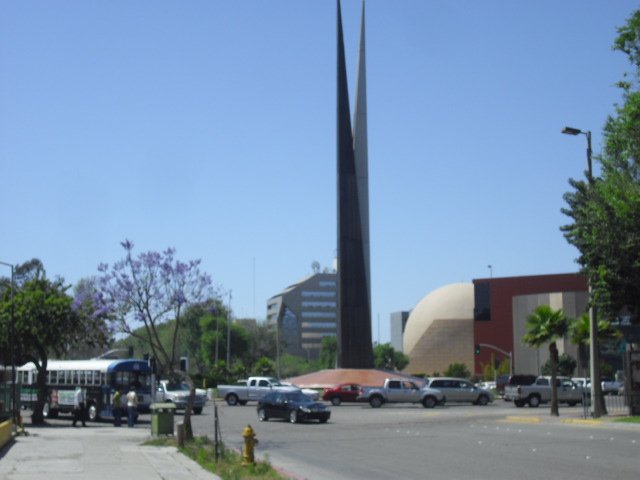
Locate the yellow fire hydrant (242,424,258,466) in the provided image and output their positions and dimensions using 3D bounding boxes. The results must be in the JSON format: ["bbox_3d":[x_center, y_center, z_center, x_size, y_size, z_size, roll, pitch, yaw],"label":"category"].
[{"bbox_3d":[-1.514,4.460,22.058,0.380,0.910,0.320,0,-7,0],"label":"yellow fire hydrant"}]

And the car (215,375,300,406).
[{"bbox_3d":[-3.971,10.039,67.419,5.600,1.870,1.970,-2,-8,18],"label":"car"}]

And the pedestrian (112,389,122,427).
[{"bbox_3d":[-8.343,6.886,42.104,0.460,1.640,0.330,-3,-8,23],"label":"pedestrian"}]

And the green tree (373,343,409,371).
[{"bbox_3d":[9.013,16.062,130.379,4.400,5.950,4.400,0,-7,0],"label":"green tree"}]

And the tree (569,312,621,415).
[{"bbox_3d":[13.438,6.096,49.927,2.400,5.068,2.400,0,-7,0],"label":"tree"}]

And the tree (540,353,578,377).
[{"bbox_3d":[22.281,12.594,95.263,3.400,4.086,3.400,0,-7,0],"label":"tree"}]

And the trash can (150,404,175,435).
[{"bbox_3d":[-5.617,6.429,36.573,0.720,1.135,0.700,5,-9,-32],"label":"trash can"}]

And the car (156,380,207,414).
[{"bbox_3d":[-7.900,8.409,54.719,1.980,1.870,5.500,4,-8,-27],"label":"car"}]

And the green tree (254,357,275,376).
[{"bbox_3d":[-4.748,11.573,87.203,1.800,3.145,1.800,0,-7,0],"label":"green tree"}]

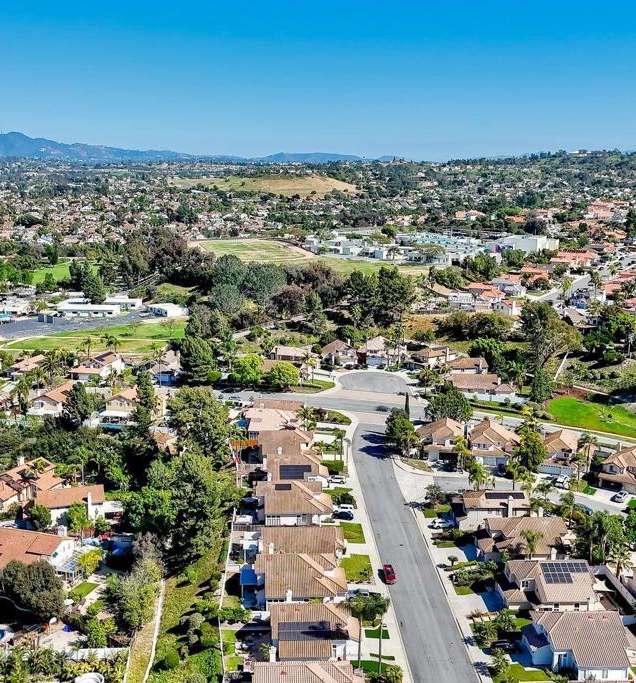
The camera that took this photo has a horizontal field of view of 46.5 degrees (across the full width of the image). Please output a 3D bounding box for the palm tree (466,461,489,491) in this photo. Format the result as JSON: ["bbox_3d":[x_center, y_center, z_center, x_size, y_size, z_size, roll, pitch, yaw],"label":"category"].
[{"bbox_3d":[40.290,34.430,185.700,5.400,9.200,5.400,0,14,0],"label":"palm tree"}]

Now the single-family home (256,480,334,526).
[{"bbox_3d":[-4.800,33.160,150.040,16.000,8.200,12.700,-1,14,-2],"label":"single-family home"}]

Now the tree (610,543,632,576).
[{"bbox_3d":[58.760,42.330,143.010,4.400,7.400,4.400,0,14,0],"label":"tree"}]

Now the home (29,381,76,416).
[{"bbox_3d":[-78.200,17.530,224.060,11.500,7.800,15.500,2,14,10],"label":"home"}]

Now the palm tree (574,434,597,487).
[{"bbox_3d":[62.030,26.840,170.870,5.100,11.400,5.100,0,14,0],"label":"palm tree"}]

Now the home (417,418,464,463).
[{"bbox_3d":[36.350,28.670,219.040,13.400,7.600,16.400,3,14,12],"label":"home"}]

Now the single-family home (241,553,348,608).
[{"bbox_3d":[-2.800,39.940,122.770,16.000,8.200,12.500,-1,14,-2],"label":"single-family home"}]

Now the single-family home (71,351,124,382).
[{"bbox_3d":[-88.670,9.590,295.730,12.800,7.400,16.600,4,15,16],"label":"single-family home"}]

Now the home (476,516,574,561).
[{"bbox_3d":[38.000,36.730,135.680,15.700,8.200,12.400,-1,14,-2],"label":"home"}]

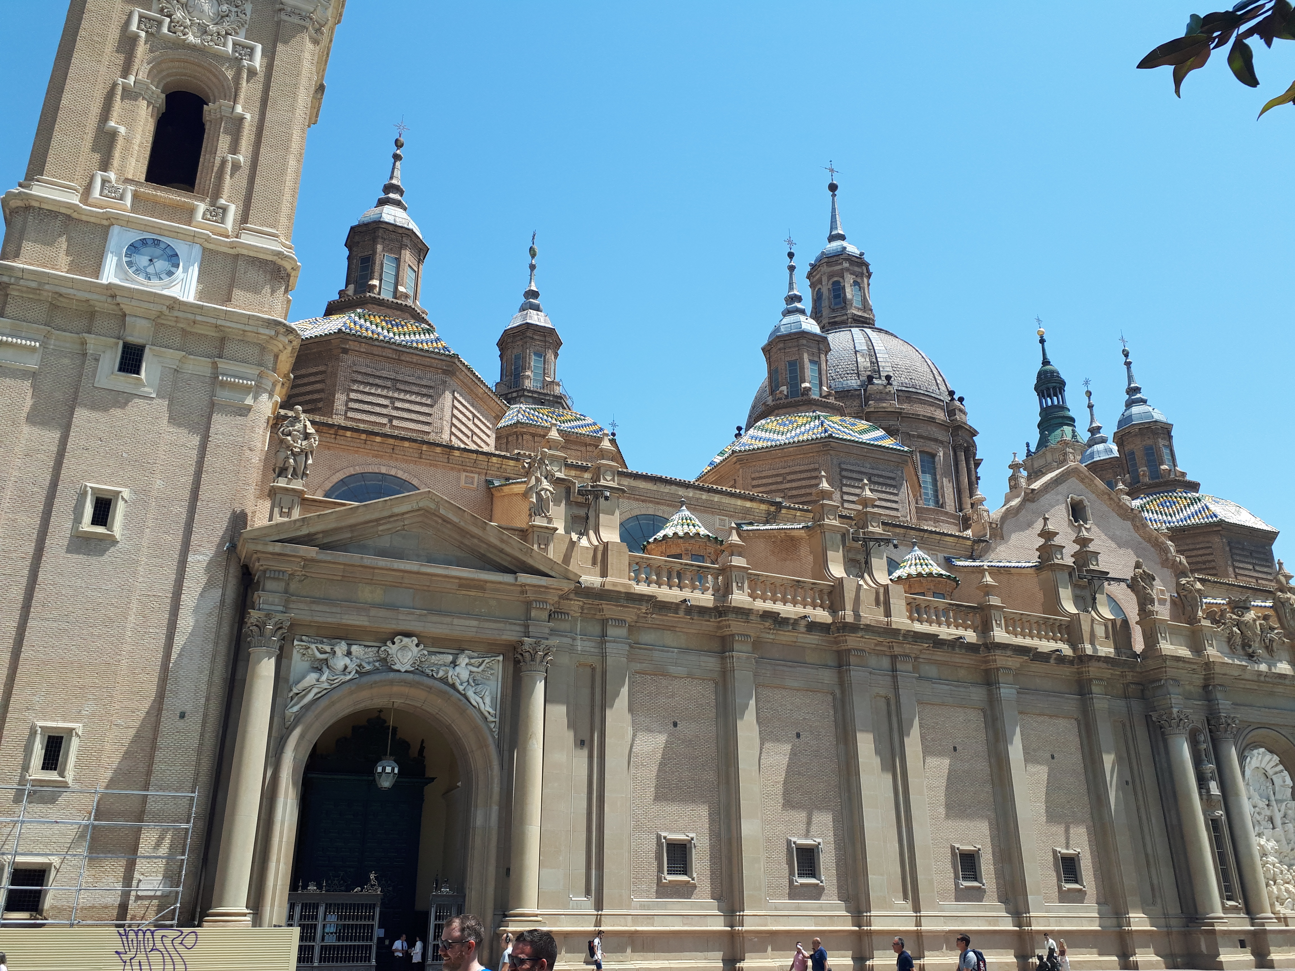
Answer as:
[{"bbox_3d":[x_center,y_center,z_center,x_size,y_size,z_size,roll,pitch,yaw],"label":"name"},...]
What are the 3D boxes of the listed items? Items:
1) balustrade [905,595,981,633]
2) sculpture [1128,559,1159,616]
[{"bbox_3d":[15.109,6.612,51.636,4.900,1.500,0.500,10,-25,-22],"label":"balustrade"},{"bbox_3d":[28.165,5.834,57.813,1.500,3.400,1.250,10,-25,-22],"label":"sculpture"}]

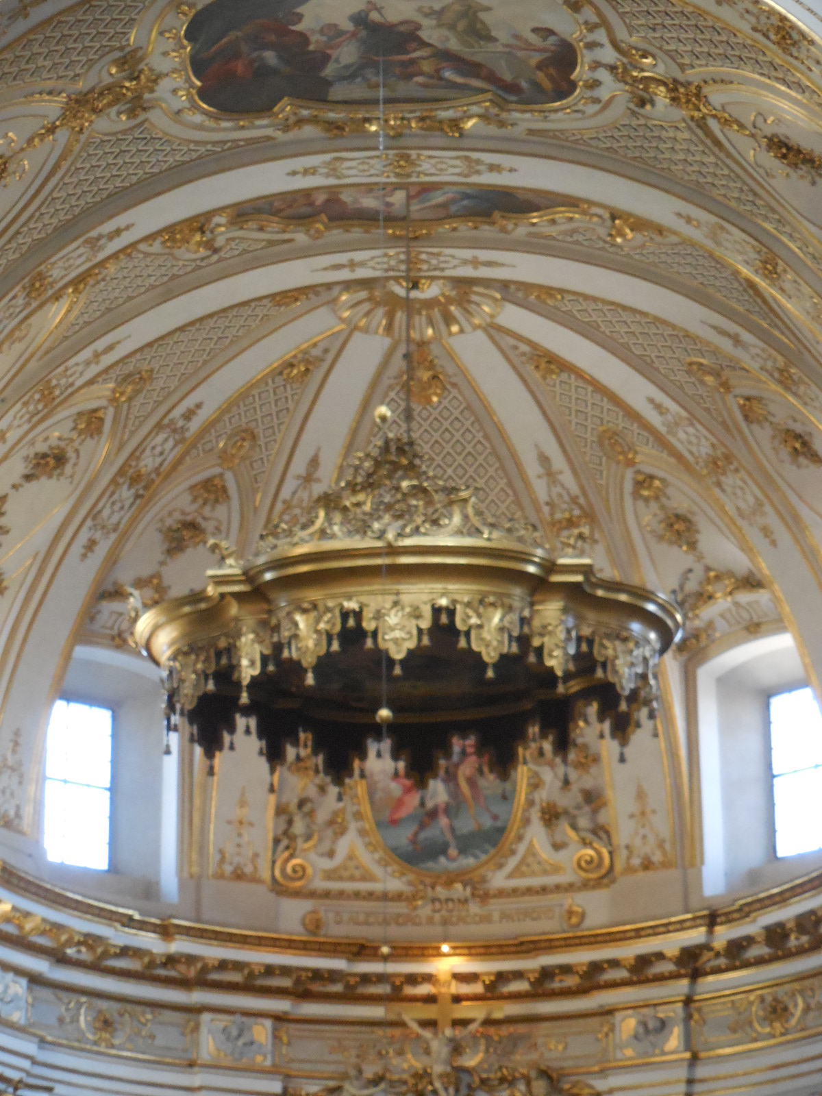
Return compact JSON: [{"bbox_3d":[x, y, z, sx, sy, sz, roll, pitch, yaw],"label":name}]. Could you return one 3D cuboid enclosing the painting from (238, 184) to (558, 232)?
[{"bbox_3d":[-0.107,-4.091,43.221,4.120,0.300,1.300,-1,-20,3],"label":"painting"}]

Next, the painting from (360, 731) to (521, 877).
[{"bbox_3d":[0.392,2.883,47.509,2.140,3.040,0.150,-1,-20,3],"label":"painting"}]

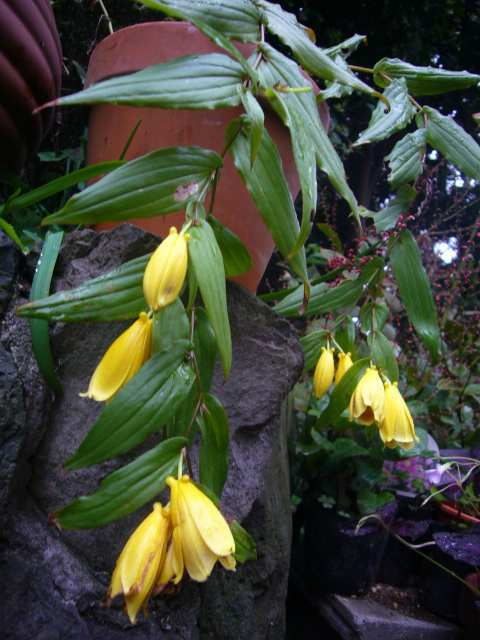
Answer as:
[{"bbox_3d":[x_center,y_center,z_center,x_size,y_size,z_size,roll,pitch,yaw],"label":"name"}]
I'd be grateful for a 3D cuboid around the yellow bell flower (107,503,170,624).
[{"bbox_3d":[-0.070,0.169,0.360,0.035,0.078,0.035,14,-3,0],"label":"yellow bell flower"}]

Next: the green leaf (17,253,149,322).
[{"bbox_3d":[-0.110,-0.022,0.385,0.118,0.035,0.028,-13,0,-4],"label":"green leaf"}]

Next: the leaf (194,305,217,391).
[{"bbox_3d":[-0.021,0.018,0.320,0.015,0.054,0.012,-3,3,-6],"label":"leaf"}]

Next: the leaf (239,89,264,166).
[{"bbox_3d":[0.009,-0.145,0.390,0.018,0.058,0.017,-7,0,-6],"label":"leaf"}]

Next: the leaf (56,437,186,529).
[{"bbox_3d":[-0.082,0.113,0.360,0.100,0.031,0.025,-31,0,-9],"label":"leaf"}]

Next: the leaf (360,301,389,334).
[{"bbox_3d":[0.137,-0.004,0.530,0.030,0.033,0.015,4,0,0],"label":"leaf"}]

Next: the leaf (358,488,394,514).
[{"bbox_3d":[0.257,0.344,0.980,0.070,0.046,0.040,0,18,0],"label":"leaf"}]

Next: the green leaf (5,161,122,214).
[{"bbox_3d":[-0.160,-0.120,0.470,0.115,0.018,0.025,-21,0,0],"label":"green leaf"}]

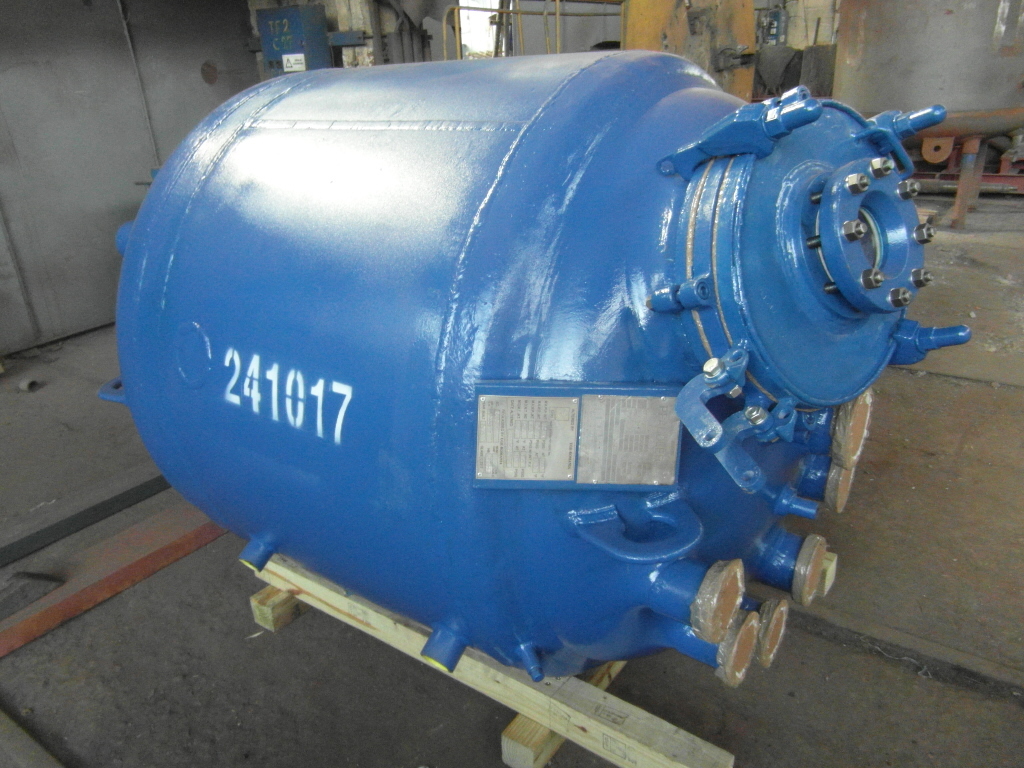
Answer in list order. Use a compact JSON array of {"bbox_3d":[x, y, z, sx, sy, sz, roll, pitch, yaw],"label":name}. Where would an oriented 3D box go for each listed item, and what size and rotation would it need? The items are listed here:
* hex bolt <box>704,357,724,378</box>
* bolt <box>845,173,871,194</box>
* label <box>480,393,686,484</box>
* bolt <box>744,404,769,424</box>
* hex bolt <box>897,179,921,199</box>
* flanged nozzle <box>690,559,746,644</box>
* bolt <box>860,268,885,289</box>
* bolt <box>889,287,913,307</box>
[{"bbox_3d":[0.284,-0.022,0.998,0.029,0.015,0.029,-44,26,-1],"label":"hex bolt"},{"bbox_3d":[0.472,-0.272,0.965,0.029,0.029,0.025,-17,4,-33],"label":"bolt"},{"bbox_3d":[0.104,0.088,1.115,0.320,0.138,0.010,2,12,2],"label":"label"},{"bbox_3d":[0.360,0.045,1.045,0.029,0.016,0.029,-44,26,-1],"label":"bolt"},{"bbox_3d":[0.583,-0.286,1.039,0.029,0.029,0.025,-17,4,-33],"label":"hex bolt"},{"bbox_3d":[0.399,0.418,1.370,0.052,0.165,0.165,13,26,32],"label":"flanged nozzle"},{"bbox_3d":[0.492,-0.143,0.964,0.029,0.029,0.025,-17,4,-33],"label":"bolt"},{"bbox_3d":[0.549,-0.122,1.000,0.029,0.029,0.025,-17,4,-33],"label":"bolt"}]

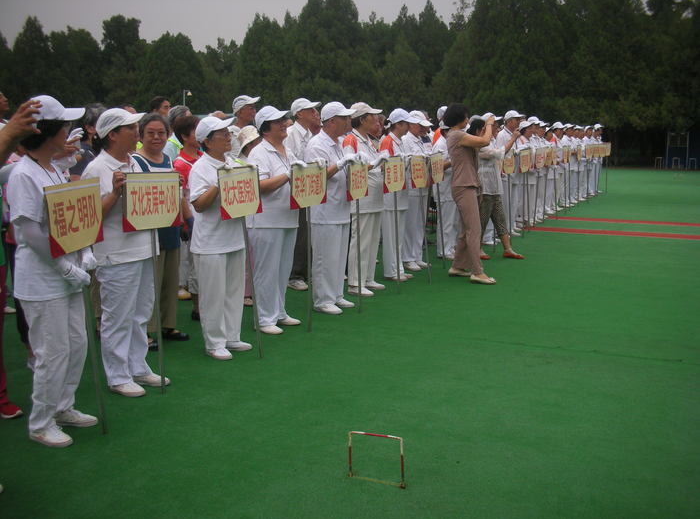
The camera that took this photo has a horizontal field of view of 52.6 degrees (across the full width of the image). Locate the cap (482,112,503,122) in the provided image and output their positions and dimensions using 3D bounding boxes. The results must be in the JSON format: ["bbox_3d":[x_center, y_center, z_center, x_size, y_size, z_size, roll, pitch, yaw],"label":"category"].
[{"bbox_3d":[1.826,-1.829,9.072,0.265,0.140,0.180,4,11,28],"label":"cap"}]

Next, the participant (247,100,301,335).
[{"bbox_3d":[-0.565,-0.294,5.235,0.430,1.640,0.520,3,11,27],"label":"participant"}]

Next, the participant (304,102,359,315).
[{"bbox_3d":[-0.146,-0.431,5.830,0.450,1.690,0.520,4,11,30],"label":"participant"}]

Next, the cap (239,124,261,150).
[{"bbox_3d":[-0.823,-1.015,5.914,0.270,0.180,0.260,-12,4,1],"label":"cap"}]

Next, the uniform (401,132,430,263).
[{"bbox_3d":[0.715,-0.651,7.543,0.330,1.402,0.460,5,11,26],"label":"uniform"}]

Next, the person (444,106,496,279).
[{"bbox_3d":[1.179,-0.643,6.919,0.530,1.703,0.470,3,11,16],"label":"person"}]

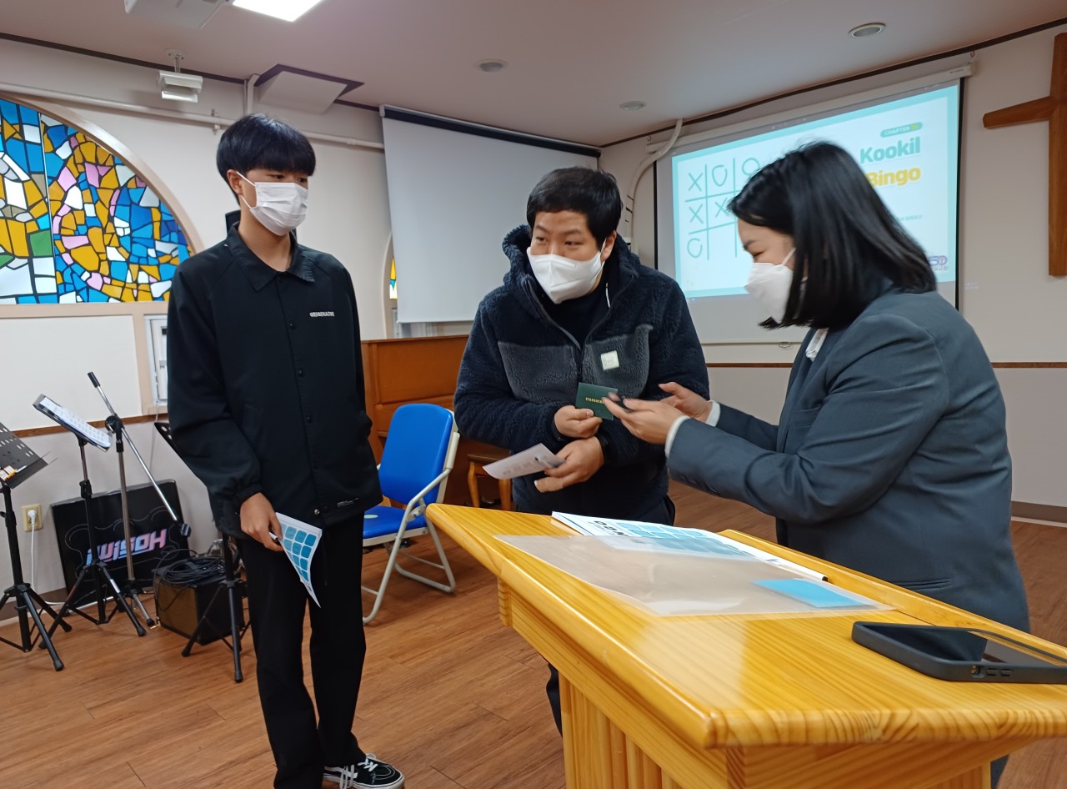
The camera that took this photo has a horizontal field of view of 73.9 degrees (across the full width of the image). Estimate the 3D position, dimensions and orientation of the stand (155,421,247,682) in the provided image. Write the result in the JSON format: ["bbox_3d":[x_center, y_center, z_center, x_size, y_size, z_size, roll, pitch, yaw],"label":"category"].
[{"bbox_3d":[-1.153,0.542,2.724,0.468,0.917,0.390,1,7,30],"label":"stand"}]

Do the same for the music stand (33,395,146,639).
[{"bbox_3d":[-1.872,0.505,2.986,0.390,1.005,0.488,-6,7,-31],"label":"music stand"}]

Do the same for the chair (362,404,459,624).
[{"bbox_3d":[-0.695,0.497,3.256,0.600,0.860,0.500,-8,8,-44],"label":"chair"}]

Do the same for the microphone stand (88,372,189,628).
[{"bbox_3d":[-1.810,0.445,3.205,0.620,1.080,0.480,-2,6,9],"label":"microphone stand"}]

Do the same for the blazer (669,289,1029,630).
[{"bbox_3d":[0.526,0.097,1.156,0.530,0.580,0.430,0,6,23],"label":"blazer"}]

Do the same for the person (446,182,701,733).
[{"bbox_3d":[0.126,0.260,1.675,0.600,1.570,0.470,-3,6,-4],"label":"person"}]

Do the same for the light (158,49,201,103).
[{"bbox_3d":[-1.637,-1.476,3.307,0.200,0.230,0.150,-8,8,-44],"label":"light"}]

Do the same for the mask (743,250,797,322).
[{"bbox_3d":[0.367,-0.167,1.090,0.085,0.110,0.130,-22,-1,21],"label":"mask"}]

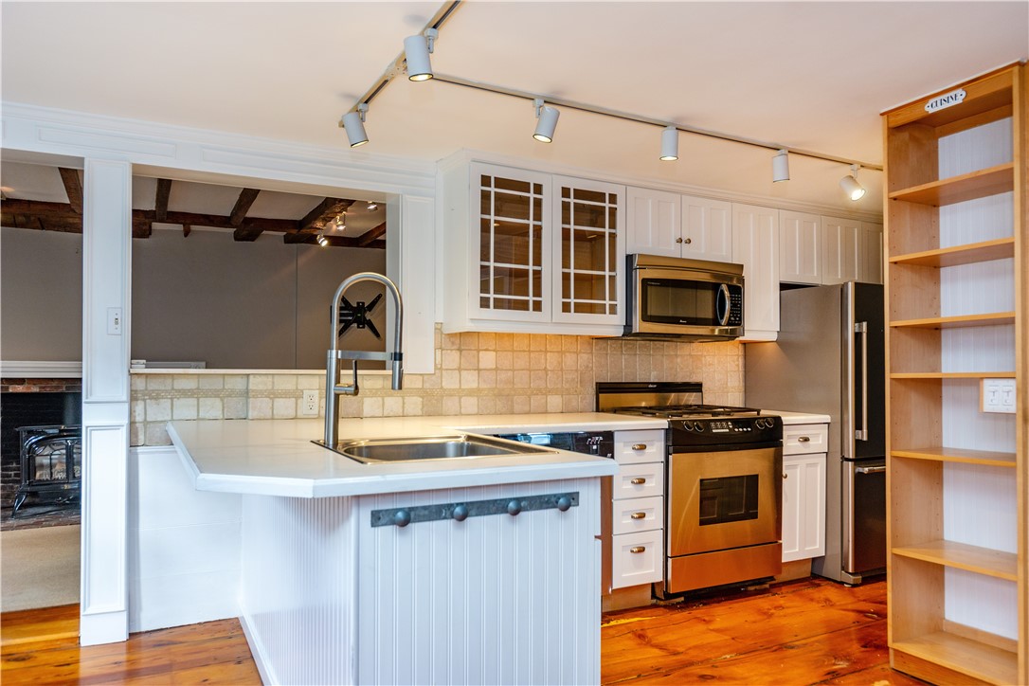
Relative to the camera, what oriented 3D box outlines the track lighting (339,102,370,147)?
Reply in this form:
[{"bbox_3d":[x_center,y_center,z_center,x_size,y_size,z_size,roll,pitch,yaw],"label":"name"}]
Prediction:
[{"bbox_3d":[-0.613,-0.837,2.640,0.105,0.155,0.078,1,-2,-18],"label":"track lighting"}]

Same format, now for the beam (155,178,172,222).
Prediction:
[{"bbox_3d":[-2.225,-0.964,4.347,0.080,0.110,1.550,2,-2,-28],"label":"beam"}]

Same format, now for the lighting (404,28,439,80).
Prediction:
[{"bbox_3d":[-0.275,-0.847,2.020,0.102,0.145,0.076,1,-2,-28],"label":"lighting"}]

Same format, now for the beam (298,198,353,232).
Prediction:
[{"bbox_3d":[-1.284,-0.897,4.703,0.135,0.115,1.500,1,-2,-27],"label":"beam"}]

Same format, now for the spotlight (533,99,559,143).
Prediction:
[{"bbox_3d":[0.117,-0.823,2.540,0.105,0.155,0.078,1,-2,-21],"label":"spotlight"}]

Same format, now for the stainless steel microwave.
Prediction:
[{"bbox_3d":[0.856,-0.242,3.866,0.765,0.410,0.410,1,-2,-27],"label":"stainless steel microwave"}]

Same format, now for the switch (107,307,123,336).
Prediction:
[{"bbox_3d":[-1.685,-0.090,2.892,0.060,0.116,0.012,2,-2,-26],"label":"switch"}]

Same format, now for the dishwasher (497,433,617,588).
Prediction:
[{"bbox_3d":[0.067,0.837,3.357,0.605,0.840,0.610,2,-2,-26],"label":"dishwasher"}]

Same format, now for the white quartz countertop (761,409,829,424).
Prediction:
[{"bbox_3d":[1.457,0.431,4.069,0.391,0.040,0.666,2,-2,-26],"label":"white quartz countertop"}]

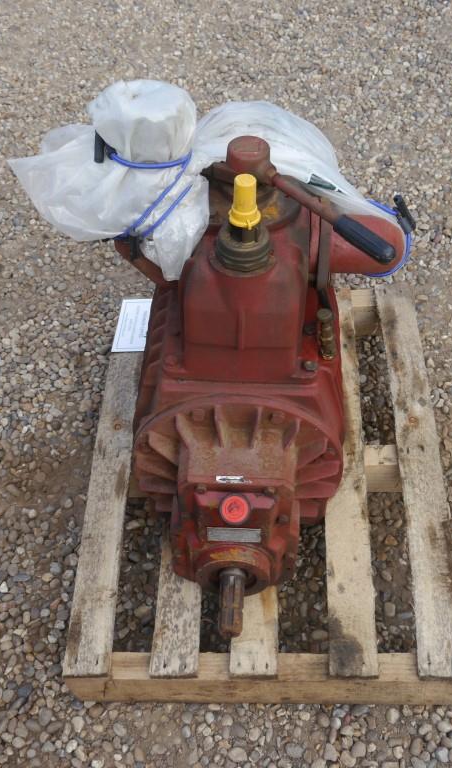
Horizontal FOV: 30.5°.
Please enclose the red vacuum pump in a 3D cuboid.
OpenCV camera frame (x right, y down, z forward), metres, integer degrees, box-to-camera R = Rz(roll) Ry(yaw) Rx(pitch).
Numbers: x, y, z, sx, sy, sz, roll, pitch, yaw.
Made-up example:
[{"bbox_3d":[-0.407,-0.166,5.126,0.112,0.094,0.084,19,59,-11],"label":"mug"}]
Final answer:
[{"bbox_3d":[0.046,-0.033,1.234,0.481,0.594,0.688,2,52,1],"label":"red vacuum pump"}]

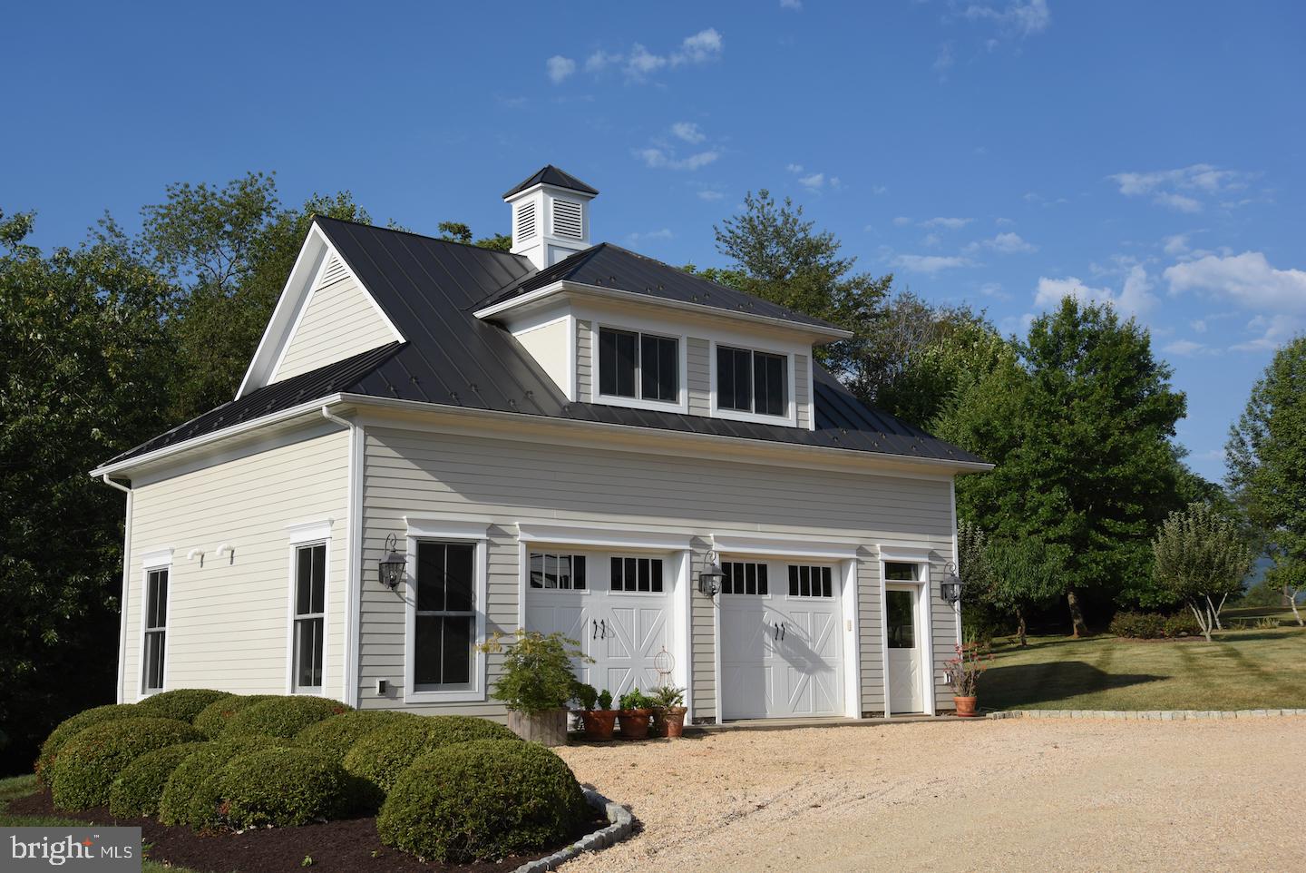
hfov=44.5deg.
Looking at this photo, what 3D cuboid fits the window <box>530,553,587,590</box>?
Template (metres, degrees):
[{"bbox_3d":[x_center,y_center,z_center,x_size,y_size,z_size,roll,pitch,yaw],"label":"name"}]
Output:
[{"bbox_3d":[-1.298,1.862,22.008,0.922,0.467,0.060,6,-11,-37],"label":"window"}]

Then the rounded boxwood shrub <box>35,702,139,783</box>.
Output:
[{"bbox_3d":[-5.403,3.052,15.913,1.430,0.750,1.430,6,-11,-37],"label":"rounded boxwood shrub"}]

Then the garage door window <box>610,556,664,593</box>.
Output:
[{"bbox_3d":[-0.220,1.979,22.828,0.934,0.465,0.060,6,-11,-37],"label":"garage door window"}]

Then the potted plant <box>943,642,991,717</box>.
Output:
[{"bbox_3d":[5.042,3.896,25.622,0.731,1.195,0.731,0,-9,0],"label":"potted plant"}]

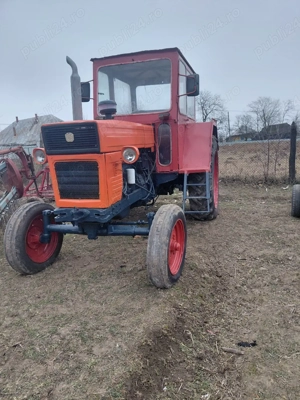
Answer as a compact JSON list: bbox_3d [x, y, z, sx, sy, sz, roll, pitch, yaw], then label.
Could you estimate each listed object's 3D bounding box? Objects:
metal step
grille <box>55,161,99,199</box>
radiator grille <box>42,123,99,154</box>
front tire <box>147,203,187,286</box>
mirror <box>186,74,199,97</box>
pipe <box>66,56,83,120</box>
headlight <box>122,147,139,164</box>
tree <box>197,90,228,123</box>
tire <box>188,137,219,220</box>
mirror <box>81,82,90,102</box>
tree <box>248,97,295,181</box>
[{"bbox_3d":[0.671,-0.100,4.188,0.400,0.610,0.060,1,12,17],"label":"metal step"},{"bbox_3d":[-0.657,-0.177,2.666,0.440,0.350,0.050,1,12,17],"label":"grille"},{"bbox_3d":[-0.687,-0.535,2.546,0.550,0.250,0.060,1,12,17],"label":"radiator grille"},{"bbox_3d":[0.196,0.457,2.850,0.185,0.816,0.816,2,12,21],"label":"front tire"},{"bbox_3d":[0.574,-1.500,3.805,0.155,0.280,0.060,1,12,17],"label":"mirror"},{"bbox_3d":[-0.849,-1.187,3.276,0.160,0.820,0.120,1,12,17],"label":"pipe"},{"bbox_3d":[-0.173,-0.412,2.648,0.155,0.170,0.120,1,12,17],"label":"headlight"},{"bbox_3d":[10.471,-14.451,50.000,5.200,9.000,5.000,-2,11,0],"label":"tree"},{"bbox_3d":[0.989,-0.380,5.076,0.371,1.528,1.528,1,12,17],"label":"tire"},{"bbox_3d":[-0.943,-1.577,4.248,0.155,0.290,0.060,1,12,17],"label":"mirror"},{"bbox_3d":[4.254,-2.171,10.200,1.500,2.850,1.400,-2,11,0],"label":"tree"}]

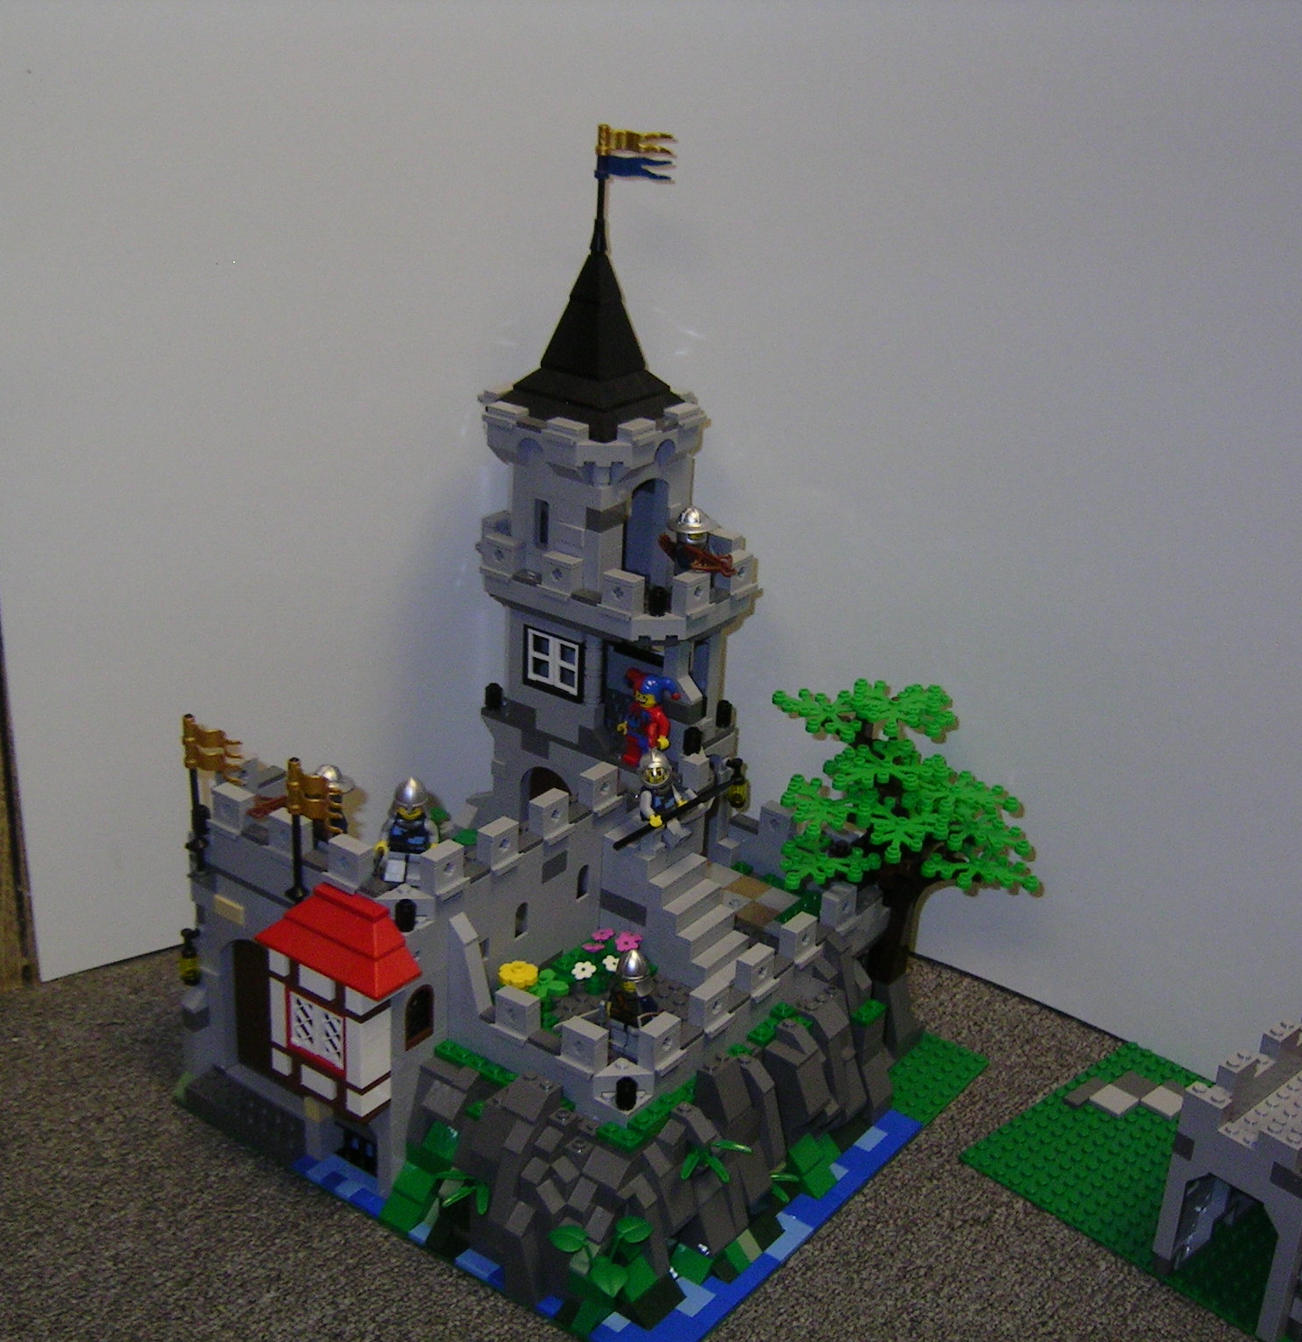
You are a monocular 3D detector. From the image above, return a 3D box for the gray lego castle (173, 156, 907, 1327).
[{"bbox_3d":[-0.021,0.002,0.750,0.256,0.398,0.256,18,28,33],"label":"gray lego castle"}]

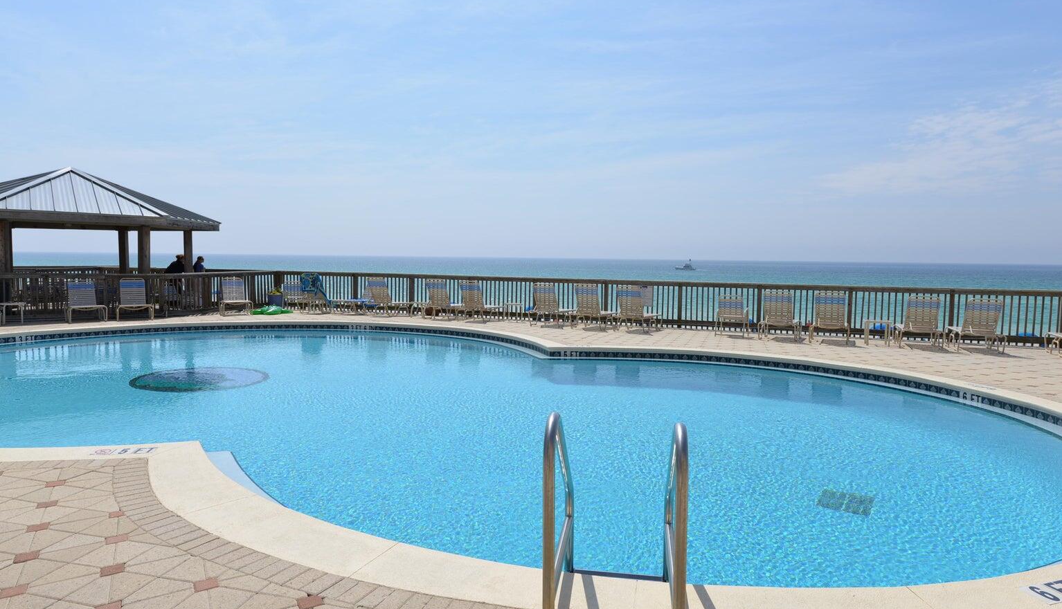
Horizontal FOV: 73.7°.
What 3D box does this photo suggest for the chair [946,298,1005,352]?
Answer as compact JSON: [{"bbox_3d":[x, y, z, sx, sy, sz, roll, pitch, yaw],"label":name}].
[{"bbox_3d":[7.741,0.339,12.346,0.680,0.910,1.360,2,4,20],"label":"chair"}]

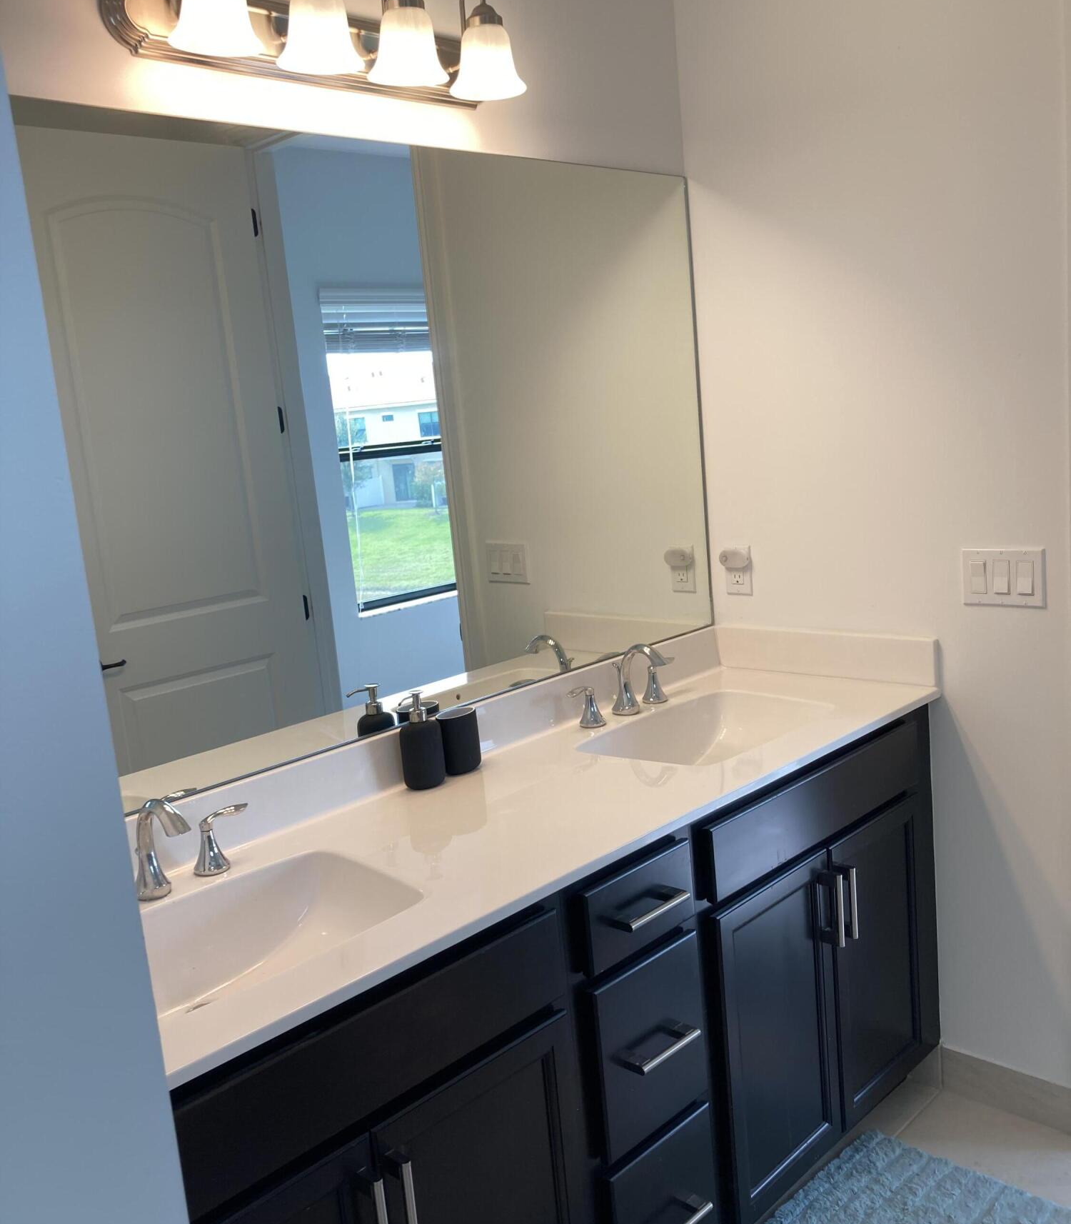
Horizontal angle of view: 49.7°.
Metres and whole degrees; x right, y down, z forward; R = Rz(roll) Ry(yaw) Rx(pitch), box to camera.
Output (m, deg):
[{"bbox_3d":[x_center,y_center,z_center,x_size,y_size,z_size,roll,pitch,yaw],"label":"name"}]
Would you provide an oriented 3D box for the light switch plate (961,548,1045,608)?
[{"bbox_3d":[0.910,-0.065,2.249,0.162,0.115,0.008,4,14,45],"label":"light switch plate"}]

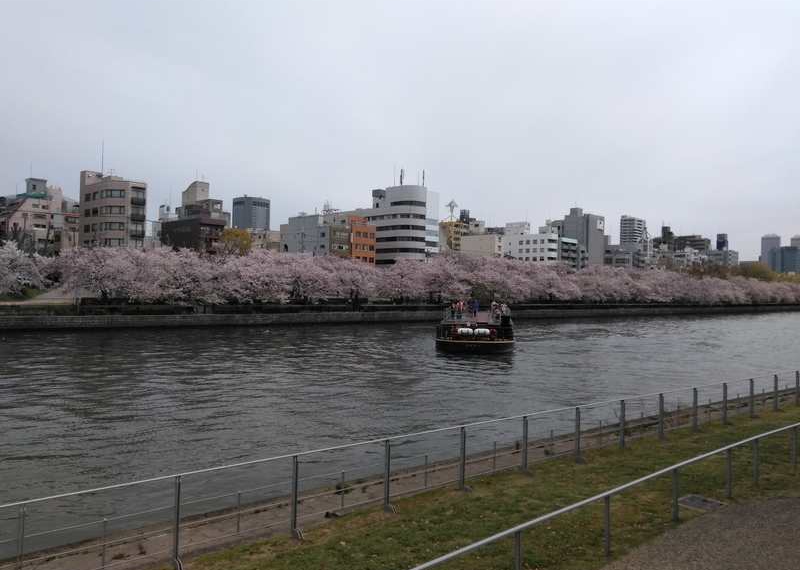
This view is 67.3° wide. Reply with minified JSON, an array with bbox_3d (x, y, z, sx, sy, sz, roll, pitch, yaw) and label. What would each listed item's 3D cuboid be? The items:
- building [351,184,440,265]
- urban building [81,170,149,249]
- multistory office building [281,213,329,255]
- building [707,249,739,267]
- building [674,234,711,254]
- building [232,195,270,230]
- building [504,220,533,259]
[{"bbox_3d":[-2.250,-12.746,187.641,27.380,32.330,12.560,1,0,40],"label":"building"},{"bbox_3d":[-59.044,-10.537,123.929,16.910,25.090,6.250,1,0,41],"label":"urban building"},{"bbox_3d":[-23.353,-7.822,167.686,20.610,21.450,7.700,1,0,41],"label":"multistory office building"},{"bbox_3d":[230.592,-6.922,427.787,12.060,32.120,31.840,1,0,43],"label":"building"},{"bbox_3d":[221.713,-13.256,453.141,20.810,44.520,16.600,1,0,41],"label":"building"},{"bbox_3d":[-296.395,-85.870,1207.050,52.120,170.690,52.150,1,0,43],"label":"building"},{"bbox_3d":[44.162,-9.081,222.870,8.680,27.220,5.360,1,0,40],"label":"building"}]

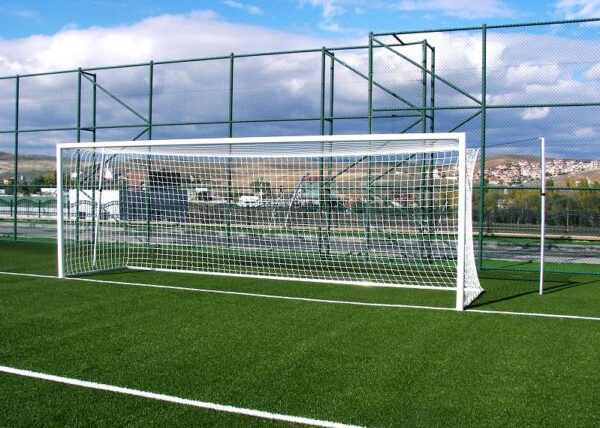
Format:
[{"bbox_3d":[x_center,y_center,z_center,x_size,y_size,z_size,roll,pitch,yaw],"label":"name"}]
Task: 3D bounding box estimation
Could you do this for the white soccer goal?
[{"bbox_3d":[-0.687,0.035,11.388,7.560,2.520,2.200,1,1,22],"label":"white soccer goal"}]

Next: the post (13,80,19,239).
[{"bbox_3d":[-9.717,-1.878,21.400,0.080,5.710,0.080,1,1,22],"label":"post"}]

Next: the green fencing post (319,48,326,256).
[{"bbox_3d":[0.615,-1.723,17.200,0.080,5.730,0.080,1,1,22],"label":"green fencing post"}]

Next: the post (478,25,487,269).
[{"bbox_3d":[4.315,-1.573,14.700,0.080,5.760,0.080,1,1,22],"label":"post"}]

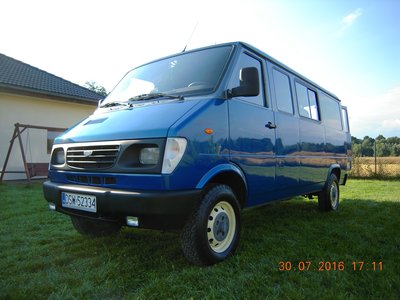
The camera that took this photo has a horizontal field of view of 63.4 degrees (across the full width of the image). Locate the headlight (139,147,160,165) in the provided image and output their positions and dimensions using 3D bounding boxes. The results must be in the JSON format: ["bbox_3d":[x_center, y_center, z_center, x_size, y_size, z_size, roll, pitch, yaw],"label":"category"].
[{"bbox_3d":[-0.372,0.040,2.495,0.200,0.140,0.090,-1,-2,37],"label":"headlight"}]

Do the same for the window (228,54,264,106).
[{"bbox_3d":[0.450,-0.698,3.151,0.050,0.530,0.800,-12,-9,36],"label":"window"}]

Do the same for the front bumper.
[{"bbox_3d":[-0.854,0.433,2.860,1.880,0.310,0.420,-1,-2,37],"label":"front bumper"}]

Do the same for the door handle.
[{"bbox_3d":[0.751,-0.257,3.423,0.050,0.055,0.200,-1,-2,37],"label":"door handle"}]

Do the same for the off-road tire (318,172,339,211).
[{"bbox_3d":[2.204,0.749,5.526,0.210,0.690,0.690,-1,-2,37],"label":"off-road tire"}]

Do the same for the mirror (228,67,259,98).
[{"bbox_3d":[0.378,-0.561,2.762,0.280,0.250,0.130,-1,-2,37],"label":"mirror"}]

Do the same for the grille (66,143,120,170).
[{"bbox_3d":[-0.919,0.059,2.784,0.770,0.210,0.070,-1,-2,37],"label":"grille"}]

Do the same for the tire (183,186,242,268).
[{"bbox_3d":[0.125,0.662,2.839,0.210,0.690,0.690,-1,-2,37],"label":"tire"}]

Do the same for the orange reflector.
[{"bbox_3d":[0.079,-0.147,2.549,0.030,0.048,0.110,-1,-2,37],"label":"orange reflector"}]

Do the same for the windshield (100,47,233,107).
[{"bbox_3d":[-0.426,-0.783,3.454,1.600,0.630,0.120,-1,-37,37],"label":"windshield"}]

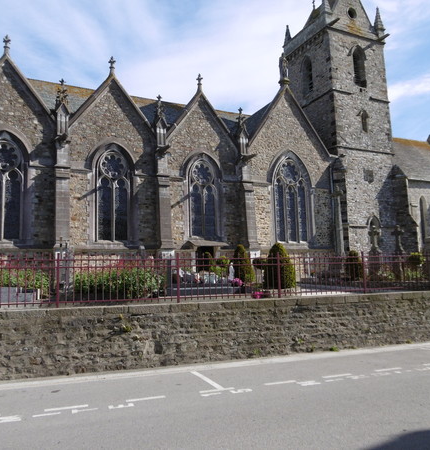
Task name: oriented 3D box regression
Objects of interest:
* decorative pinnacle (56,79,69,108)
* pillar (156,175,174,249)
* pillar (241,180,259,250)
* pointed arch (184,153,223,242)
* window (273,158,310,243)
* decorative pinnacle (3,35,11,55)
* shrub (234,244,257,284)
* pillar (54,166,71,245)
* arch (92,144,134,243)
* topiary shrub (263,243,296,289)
[{"bbox_3d":[-7.015,-6.039,19.134,0.462,1.160,0.462,2,-7,-26],"label":"decorative pinnacle"},{"bbox_3d":[-2.473,-0.638,20.312,0.655,3.533,0.650,2,-7,-26],"label":"pillar"},{"bbox_3d":[1.897,-0.461,24.075,0.775,4.096,0.800,2,-8,-26],"label":"pillar"},{"bbox_3d":[-0.646,-1.421,21.823,2.072,4.462,0.500,2,-7,-26],"label":"pointed arch"},{"bbox_3d":[4.764,-1.737,26.318,2.965,5.925,0.400,2,-8,-26],"label":"window"},{"bbox_3d":[-9.957,-8.626,19.961,0.342,0.989,0.342,2,-8,-26],"label":"decorative pinnacle"},{"bbox_3d":[1.182,1.547,16.500,0.840,1.547,0.840,-2,-7,0],"label":"shrub"},{"bbox_3d":[-6.704,-0.834,18.288,0.637,3.340,0.650,2,-7,-26],"label":"pillar"},{"bbox_3d":[-4.853,-1.478,19.793,1.958,4.618,0.500,2,-7,-26],"label":"arch"},{"bbox_3d":[1.933,1.202,12.500,0.894,1.354,0.894,-1,-6,0],"label":"topiary shrub"}]

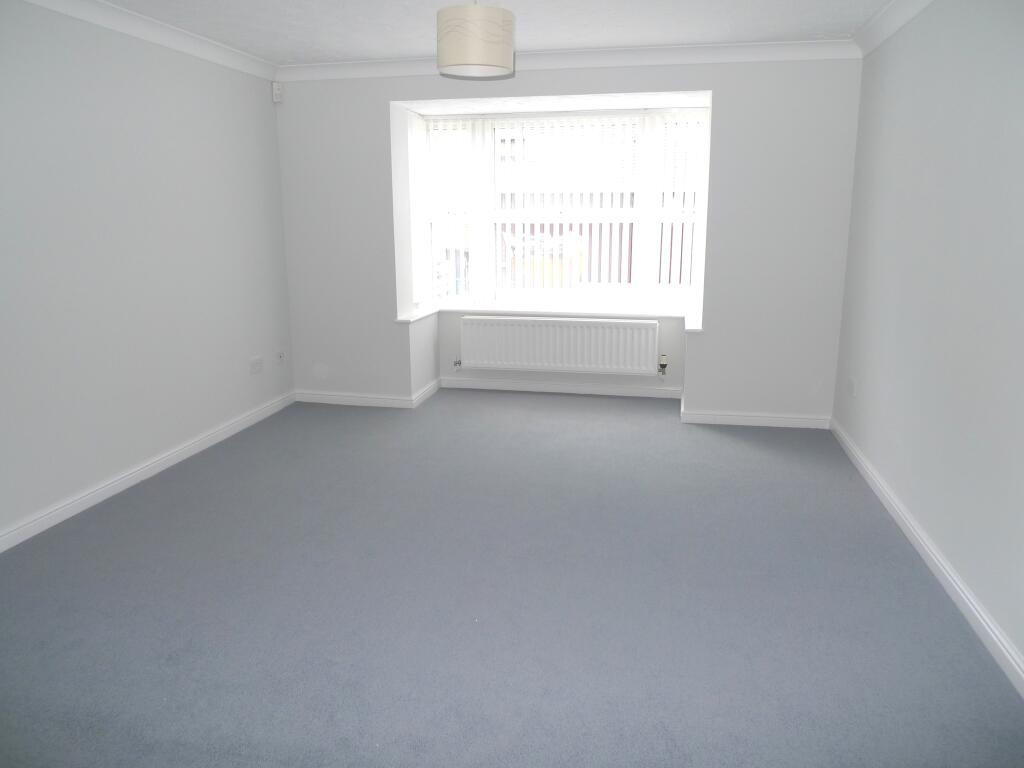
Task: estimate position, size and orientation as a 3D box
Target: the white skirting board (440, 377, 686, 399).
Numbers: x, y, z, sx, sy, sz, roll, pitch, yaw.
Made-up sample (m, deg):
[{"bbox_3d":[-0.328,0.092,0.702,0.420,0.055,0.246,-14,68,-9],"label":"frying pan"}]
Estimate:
[{"bbox_3d":[0.366,0.032,5.753,1.953,0.088,0.020,3,14,12],"label":"white skirting board"}]

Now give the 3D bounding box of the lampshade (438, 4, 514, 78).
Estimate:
[{"bbox_3d":[-0.141,-1.347,2.816,0.300,0.202,0.300,0,13,0],"label":"lampshade"}]

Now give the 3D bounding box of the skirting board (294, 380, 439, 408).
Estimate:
[{"bbox_3d":[-1.123,0.044,5.729,0.990,0.088,0.686,3,14,12],"label":"skirting board"}]

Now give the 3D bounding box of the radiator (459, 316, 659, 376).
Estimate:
[{"bbox_3d":[0.364,-0.309,5.615,1.555,0.428,0.090,3,14,12],"label":"radiator"}]

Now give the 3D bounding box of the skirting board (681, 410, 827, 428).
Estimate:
[{"bbox_3d":[1.643,0.245,4.828,0.957,0.088,0.020,3,14,12],"label":"skirting board"}]

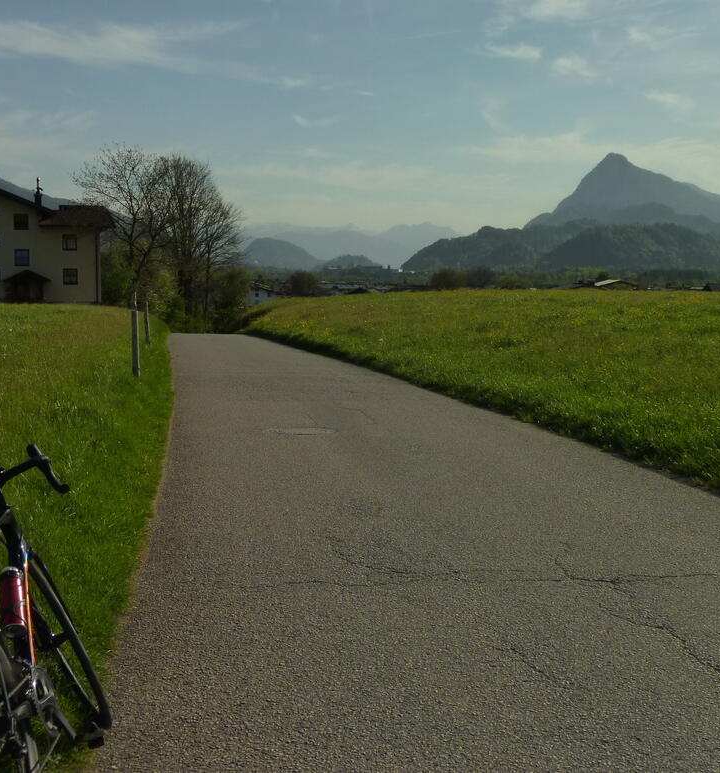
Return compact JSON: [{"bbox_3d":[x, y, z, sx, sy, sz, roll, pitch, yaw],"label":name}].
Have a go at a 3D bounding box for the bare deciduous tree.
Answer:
[{"bbox_3d":[-15.960,-10.752,80.000,6.400,10.800,6.400,0,5,0],"label":"bare deciduous tree"}]

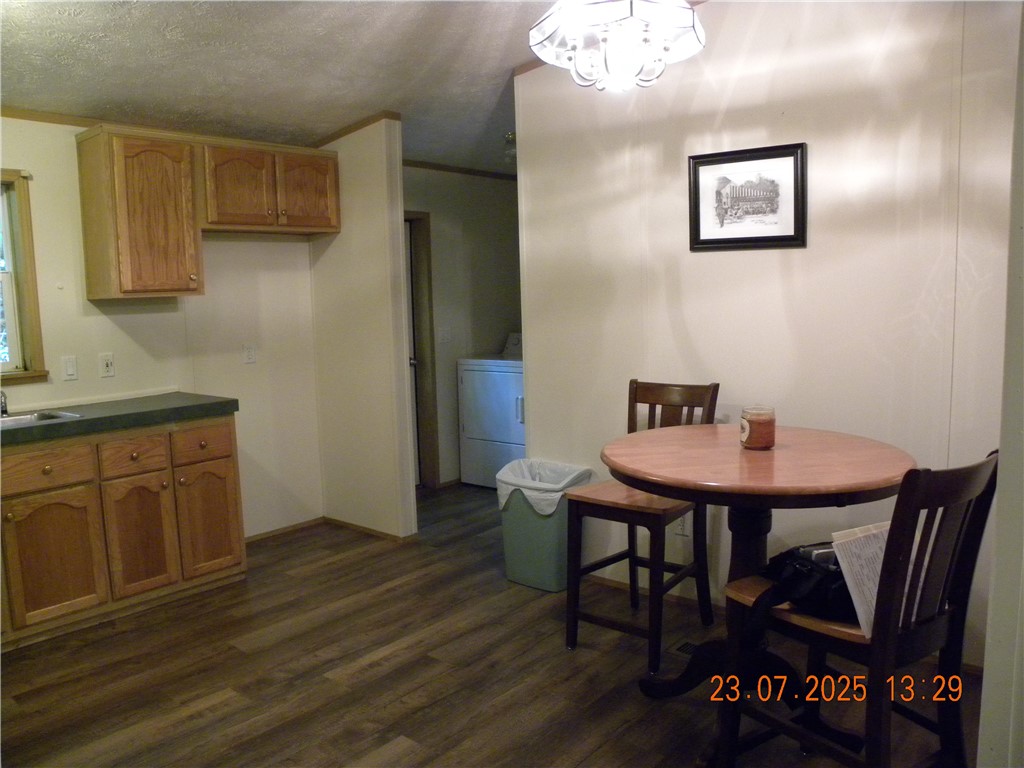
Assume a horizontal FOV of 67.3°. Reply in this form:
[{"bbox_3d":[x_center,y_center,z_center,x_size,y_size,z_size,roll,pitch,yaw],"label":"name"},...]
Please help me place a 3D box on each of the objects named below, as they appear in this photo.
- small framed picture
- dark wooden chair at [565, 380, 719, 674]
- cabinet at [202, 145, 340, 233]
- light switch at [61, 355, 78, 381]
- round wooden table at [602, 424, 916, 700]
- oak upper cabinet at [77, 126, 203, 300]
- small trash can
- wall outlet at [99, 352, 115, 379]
[{"bbox_3d":[0.959,-0.755,3.158,0.480,0.402,0.025,3,8,34],"label":"small framed picture"},{"bbox_3d":[0.517,0.524,3.089,0.440,1.020,0.540,3,8,37],"label":"dark wooden chair"},{"bbox_3d":[-1.414,-1.070,4.327,0.320,0.445,0.855,4,9,42],"label":"cabinet"},{"bbox_3d":[-2.178,-0.077,3.803,0.010,0.116,0.070,4,9,42],"label":"light switch"},{"bbox_3d":[0.749,0.647,2.426,0.925,0.910,0.925,-1,6,0],"label":"round wooden table"},{"bbox_3d":[-1.853,-0.832,3.865,0.320,0.790,0.460,4,9,42],"label":"oak upper cabinet"},{"bbox_3d":[0.153,0.708,3.775,0.380,0.520,0.280,3,8,37],"label":"small trash can"},{"bbox_3d":[-2.062,-0.094,3.928,0.010,0.116,0.070,4,9,42],"label":"wall outlet"}]

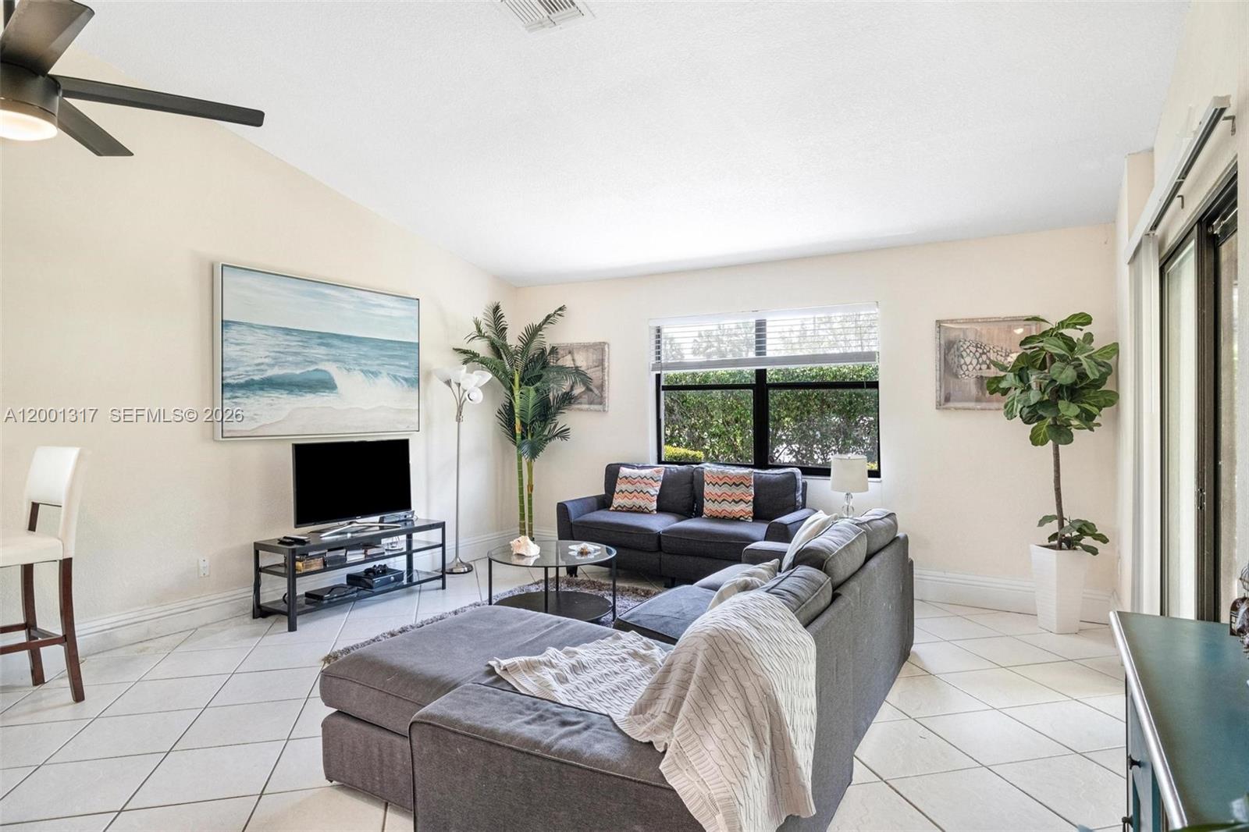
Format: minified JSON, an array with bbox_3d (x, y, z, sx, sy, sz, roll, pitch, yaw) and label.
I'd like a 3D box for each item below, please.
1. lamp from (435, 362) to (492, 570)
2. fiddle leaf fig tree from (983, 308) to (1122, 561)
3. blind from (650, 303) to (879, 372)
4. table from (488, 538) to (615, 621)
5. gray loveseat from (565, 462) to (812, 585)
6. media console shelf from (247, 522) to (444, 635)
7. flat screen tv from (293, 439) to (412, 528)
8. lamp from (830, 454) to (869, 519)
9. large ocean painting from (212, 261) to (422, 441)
[{"bbox_3d":[-1.312,0.432,5.652,0.430,1.650,0.440,0,0,31],"label":"lamp"},{"bbox_3d":[2.493,0.097,4.050,0.670,1.400,0.630,0,0,31],"label":"fiddle leaf fig tree"},{"bbox_3d":[0.992,-0.585,5.338,1.824,0.432,0.070,0,0,31],"label":"blind"},{"bbox_3d":[-0.437,1.030,4.191,0.795,0.410,0.795,0,0,0],"label":"table"},{"bbox_3d":[0.440,0.823,5.175,1.810,0.870,0.750,0,0,31],"label":"gray loveseat"},{"bbox_3d":[-1.787,1.013,4.654,0.394,0.486,1.184,0,0,33],"label":"media console shelf"},{"bbox_3d":[-1.807,0.441,4.660,0.110,0.525,0.915,0,0,31],"label":"flat screen tv"},{"bbox_3d":[1.489,0.477,4.587,0.245,0.445,0.245,0,0,31],"label":"lamp"},{"bbox_3d":[-2.039,-0.390,4.828,0.060,1.067,1.560,0,0,31],"label":"large ocean painting"}]

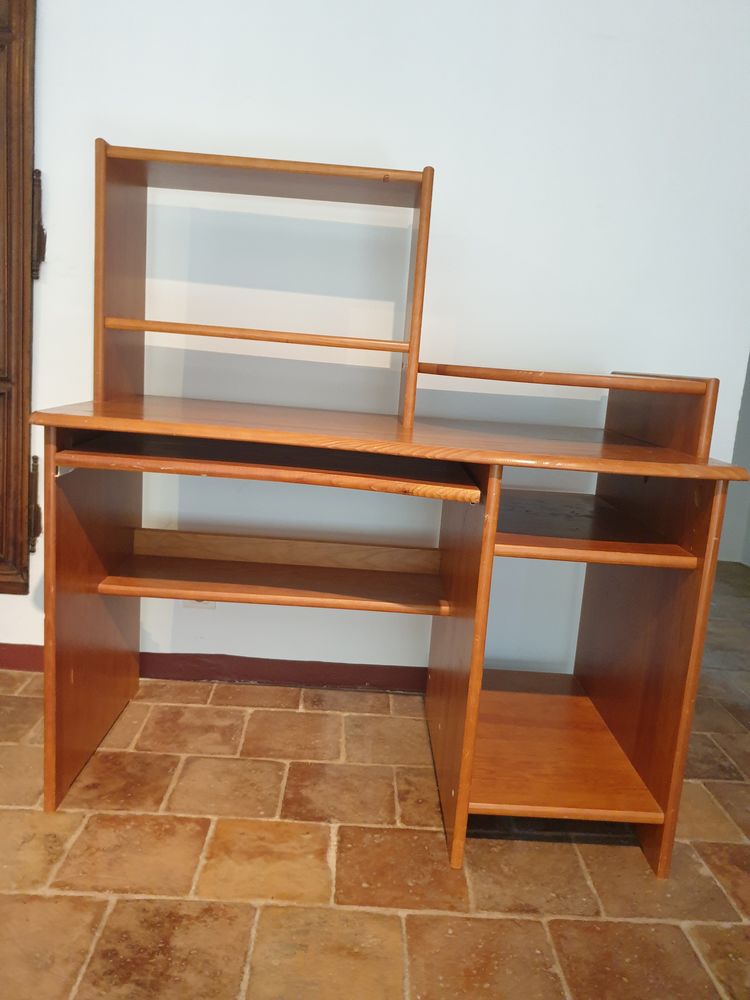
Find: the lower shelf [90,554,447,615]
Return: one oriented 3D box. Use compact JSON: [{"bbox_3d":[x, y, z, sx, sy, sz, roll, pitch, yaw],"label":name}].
[{"bbox_3d":[-0.207,0.187,1.667,0.724,0.020,0.247,4,10,-1],"label":"lower shelf"}]

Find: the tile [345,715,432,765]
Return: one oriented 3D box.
[{"bbox_3d":[0.041,0.571,1.762,0.217,0.020,0.224,4,10,-1],"label":"tile"}]

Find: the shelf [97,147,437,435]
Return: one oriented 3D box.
[{"bbox_3d":[-0.226,-0.440,1.602,0.644,0.494,0.267,4,10,-1],"label":"shelf"}]

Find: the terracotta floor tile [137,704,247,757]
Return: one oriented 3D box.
[{"bbox_3d":[-0.425,0.549,1.764,0.226,0.020,0.213,4,10,-2],"label":"terracotta floor tile"}]

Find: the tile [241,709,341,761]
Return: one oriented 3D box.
[{"bbox_3d":[-0.190,0.564,1.777,0.220,0.020,0.218,4,10,-2],"label":"tile"}]

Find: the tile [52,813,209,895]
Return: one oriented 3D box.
[{"bbox_3d":[-0.418,0.628,1.321,0.225,0.020,0.209,4,10,-2],"label":"tile"}]

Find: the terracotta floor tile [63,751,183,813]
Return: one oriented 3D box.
[{"bbox_3d":[-0.528,0.582,1.537,0.223,0.020,0.208,4,10,-2],"label":"terracotta floor tile"}]

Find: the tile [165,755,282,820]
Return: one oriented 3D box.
[{"bbox_3d":[-0.296,0.590,1.525,0.216,0.020,0.202,4,10,-1],"label":"tile"}]

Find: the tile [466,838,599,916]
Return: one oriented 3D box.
[{"bbox_3d":[0.274,0.667,1.324,0.214,0.020,0.207,4,10,-1],"label":"tile"}]

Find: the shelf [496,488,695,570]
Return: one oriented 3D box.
[{"bbox_3d":[0.365,0.043,1.538,0.343,0.018,0.578,4,10,-2],"label":"shelf"}]

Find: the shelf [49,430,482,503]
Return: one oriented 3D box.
[{"bbox_3d":[-0.184,-0.072,1.417,0.704,0.021,0.436,4,10,-1],"label":"shelf"}]

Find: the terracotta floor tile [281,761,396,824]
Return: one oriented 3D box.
[{"bbox_3d":[-0.070,0.612,1.553,0.224,0.020,0.209,4,10,-2],"label":"terracotta floor tile"}]

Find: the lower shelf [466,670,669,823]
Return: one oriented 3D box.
[{"bbox_3d":[0.335,0.501,1.623,0.349,0.018,0.604,4,10,-2],"label":"lower shelf"}]

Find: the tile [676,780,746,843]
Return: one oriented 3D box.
[{"bbox_3d":[0.611,0.649,1.556,0.217,0.020,0.214,4,10,-1],"label":"tile"}]

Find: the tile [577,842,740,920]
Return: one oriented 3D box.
[{"bbox_3d":[0.495,0.688,1.351,0.225,0.020,0.210,4,10,-2],"label":"tile"}]

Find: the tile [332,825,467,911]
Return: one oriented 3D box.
[{"bbox_3d":[0.046,0.652,1.318,0.221,0.020,0.210,4,10,-1],"label":"tile"}]

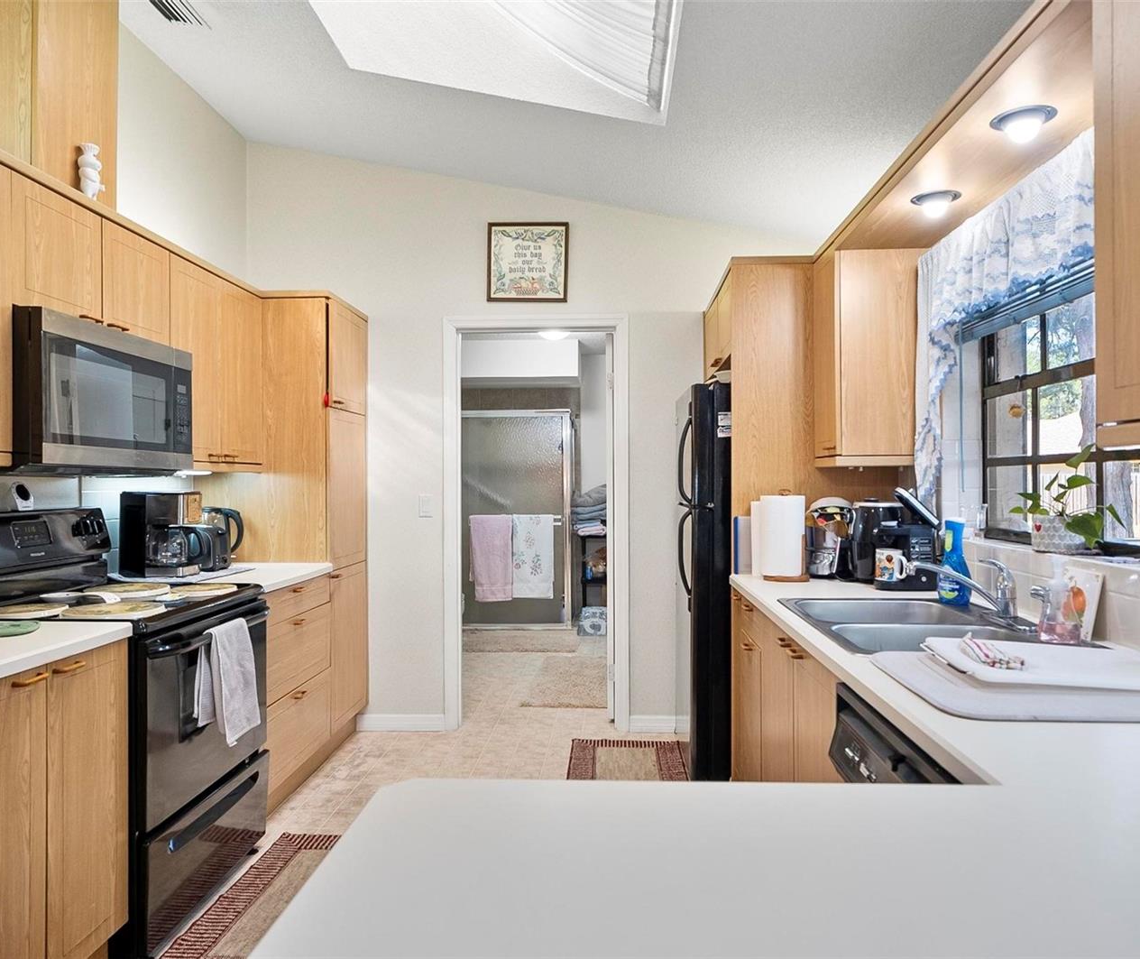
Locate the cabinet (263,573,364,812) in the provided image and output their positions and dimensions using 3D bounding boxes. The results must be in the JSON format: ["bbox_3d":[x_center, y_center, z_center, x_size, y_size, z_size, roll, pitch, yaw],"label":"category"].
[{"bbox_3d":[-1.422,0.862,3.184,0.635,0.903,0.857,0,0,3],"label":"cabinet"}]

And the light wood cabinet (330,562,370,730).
[{"bbox_3d":[-1.403,0.878,3.784,0.641,0.906,0.559,0,0,3],"label":"light wood cabinet"}]

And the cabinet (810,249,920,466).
[{"bbox_3d":[1.089,-0.434,2.764,0.321,0.770,0.275,0,0,3],"label":"cabinet"}]

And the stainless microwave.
[{"bbox_3d":[-1.587,-0.242,2.406,0.403,0.433,0.724,0,0,3],"label":"stainless microwave"}]

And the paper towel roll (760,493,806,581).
[{"bbox_3d":[0.808,0.221,2.901,0.166,0.307,0.165,0,0,3],"label":"paper towel roll"}]

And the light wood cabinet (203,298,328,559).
[{"bbox_3d":[-1.395,-0.230,3.747,0.632,1.225,0.547,0,0,3],"label":"light wood cabinet"}]

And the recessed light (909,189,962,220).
[{"bbox_3d":[1.066,-0.801,2.220,0.126,0.060,0.125,0,0,3],"label":"recessed light"}]

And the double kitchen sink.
[{"bbox_3d":[0.906,0.456,1.959,0.571,0.184,0.785,0,0,3],"label":"double kitchen sink"}]

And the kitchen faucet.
[{"bbox_3d":[1.034,0.284,1.968,0.296,0.162,0.255,0,0,3],"label":"kitchen faucet"}]

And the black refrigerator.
[{"bbox_3d":[0.896,0.467,3.475,0.789,1.707,0.757,0,0,3],"label":"black refrigerator"}]

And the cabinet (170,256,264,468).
[{"bbox_3d":[-1.601,-0.426,3.152,0.327,0.788,0.734,0,0,3],"label":"cabinet"}]

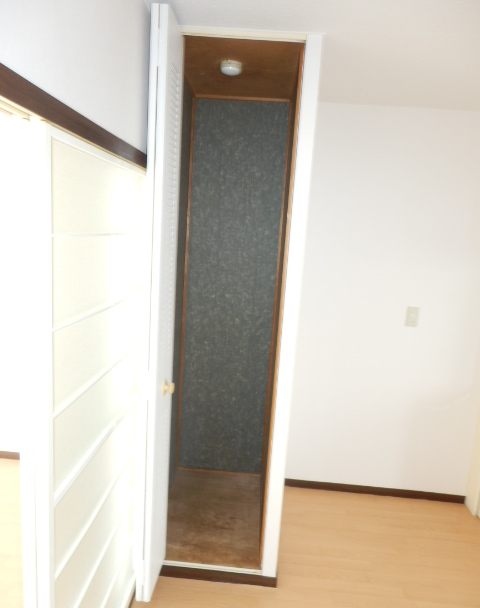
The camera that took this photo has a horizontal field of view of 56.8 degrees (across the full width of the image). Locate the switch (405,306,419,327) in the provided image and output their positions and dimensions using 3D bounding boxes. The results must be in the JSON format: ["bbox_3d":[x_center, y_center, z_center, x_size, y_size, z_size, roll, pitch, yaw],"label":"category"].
[{"bbox_3d":[1.052,0.083,2.694,0.067,0.119,0.012,4,9,3],"label":"switch"}]

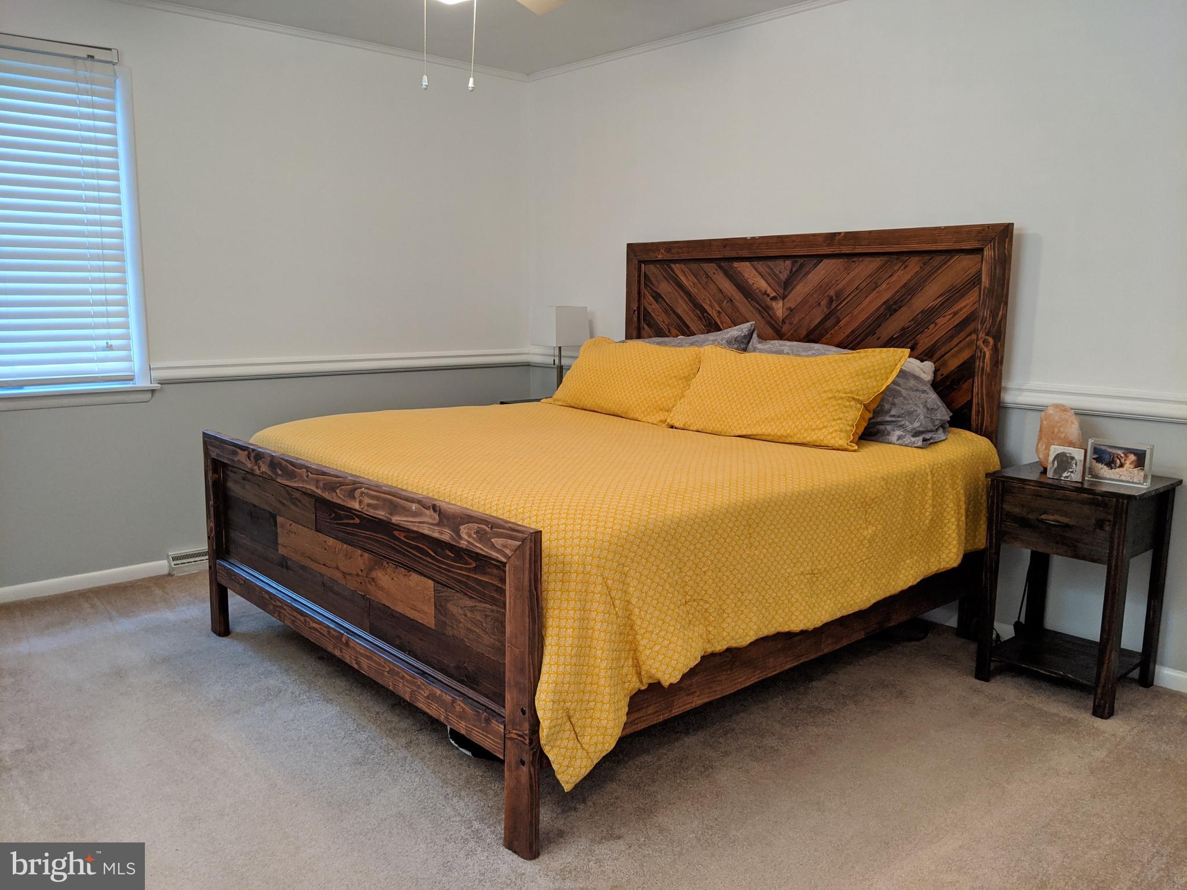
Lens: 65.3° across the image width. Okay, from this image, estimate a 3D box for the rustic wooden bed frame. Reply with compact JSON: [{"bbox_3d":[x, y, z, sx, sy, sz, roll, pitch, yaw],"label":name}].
[{"bbox_3d":[0.029,-0.040,3.407,2.188,1.543,1.996,-7,12,-41],"label":"rustic wooden bed frame"}]

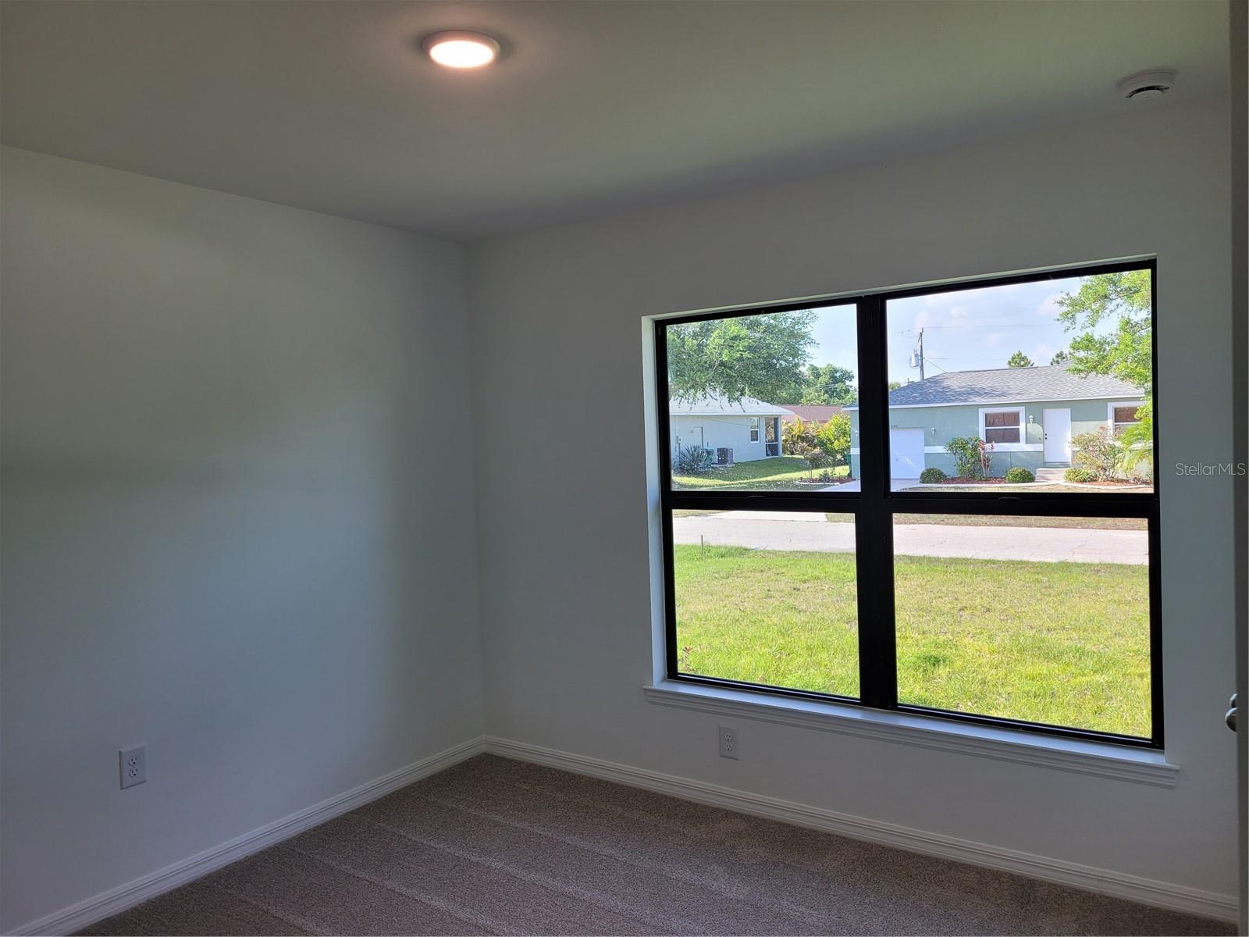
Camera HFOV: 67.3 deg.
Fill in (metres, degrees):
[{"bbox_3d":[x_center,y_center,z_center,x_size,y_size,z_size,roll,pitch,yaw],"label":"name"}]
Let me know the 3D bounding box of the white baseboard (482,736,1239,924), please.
[{"bbox_3d":[0.585,1.312,3.608,3.060,0.082,0.015,0,3,35],"label":"white baseboard"}]

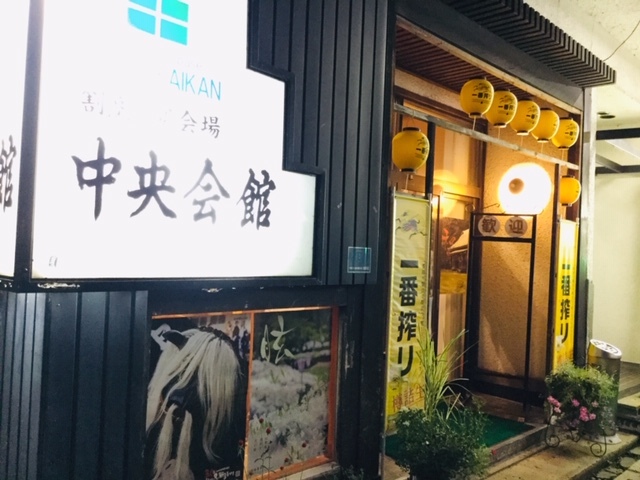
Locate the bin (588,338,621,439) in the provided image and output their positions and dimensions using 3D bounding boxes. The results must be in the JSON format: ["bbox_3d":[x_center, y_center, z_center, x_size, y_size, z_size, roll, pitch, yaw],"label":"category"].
[{"bbox_3d":[2.433,1.290,4.927,0.275,0.810,0.275,4,-2,-44],"label":"bin"}]

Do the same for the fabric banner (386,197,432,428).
[{"bbox_3d":[0.700,0.574,4.535,0.460,1.800,0.040,4,-2,-44],"label":"fabric banner"}]

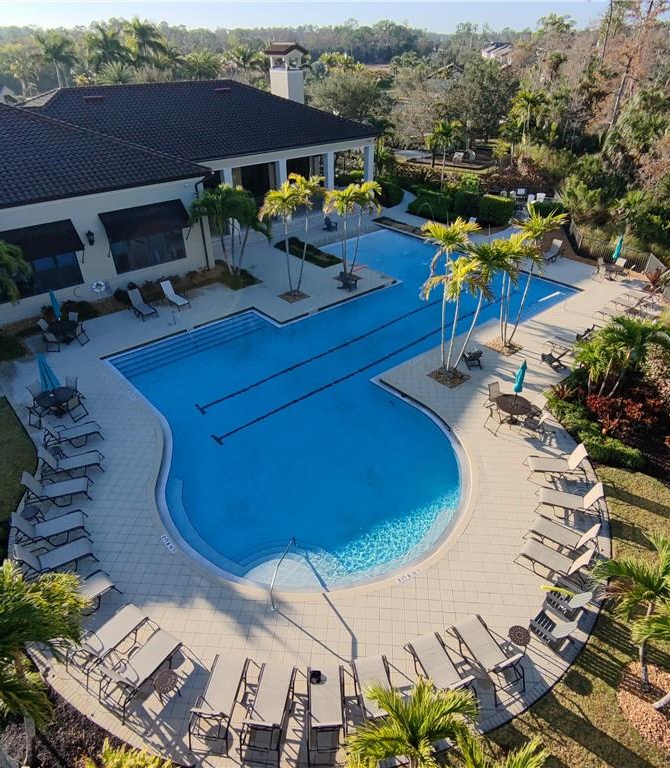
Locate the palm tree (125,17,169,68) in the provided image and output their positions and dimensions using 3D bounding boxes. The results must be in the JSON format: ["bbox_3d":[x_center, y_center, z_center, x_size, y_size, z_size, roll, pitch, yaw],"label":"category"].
[{"bbox_3d":[-21.625,-35.669,60.526,5.300,13.900,5.300,0,34,0],"label":"palm tree"}]

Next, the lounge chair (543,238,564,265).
[{"bbox_3d":[13.500,-8.251,31.425,0.700,1.020,1.850,29,43,35],"label":"lounge chair"}]

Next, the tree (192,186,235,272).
[{"bbox_3d":[-6.348,-8.122,27.019,2.500,4.700,2.500,-7,35,-10],"label":"tree"}]

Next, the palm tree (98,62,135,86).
[{"bbox_3d":[-23.659,-30.717,56.282,4.500,8.900,4.500,1,34,0],"label":"palm tree"}]

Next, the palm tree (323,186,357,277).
[{"bbox_3d":[0.263,-8.133,26.965,1.760,4.640,1.760,1,34,0],"label":"palm tree"}]

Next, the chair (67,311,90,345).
[{"bbox_3d":[-11.809,-2.318,23.048,0.700,0.920,0.620,9,35,13],"label":"chair"}]

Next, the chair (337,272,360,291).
[{"bbox_3d":[0.681,-5.666,27.417,0.920,0.930,0.750,24,41,30],"label":"chair"}]

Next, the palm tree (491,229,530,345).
[{"bbox_3d":[6.789,-3.729,20.477,1.460,4.850,1.460,1,34,0],"label":"palm tree"}]

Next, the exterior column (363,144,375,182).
[{"bbox_3d":[2.837,-17.662,42.436,0.700,4.500,0.660,-26,42,-33],"label":"exterior column"}]

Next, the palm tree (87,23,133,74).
[{"bbox_3d":[-24.800,-33.608,57.243,5.040,11.910,5.040,1,34,0],"label":"palm tree"}]

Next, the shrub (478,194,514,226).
[{"bbox_3d":[11.948,-12.993,37.592,2.350,1.850,1.100,9,35,12],"label":"shrub"}]

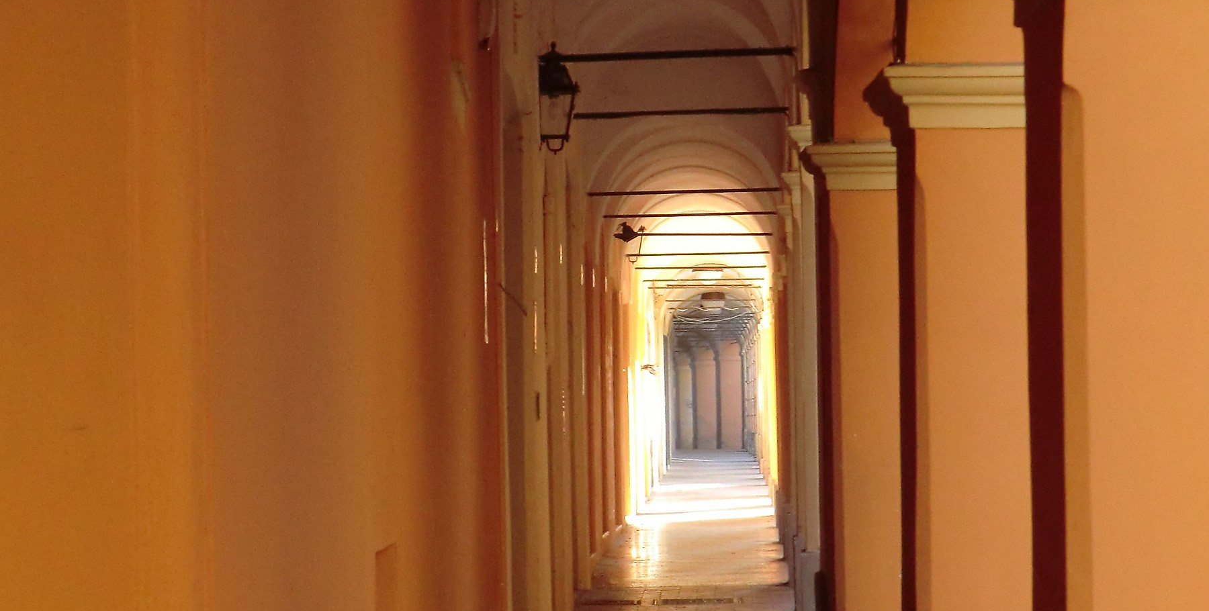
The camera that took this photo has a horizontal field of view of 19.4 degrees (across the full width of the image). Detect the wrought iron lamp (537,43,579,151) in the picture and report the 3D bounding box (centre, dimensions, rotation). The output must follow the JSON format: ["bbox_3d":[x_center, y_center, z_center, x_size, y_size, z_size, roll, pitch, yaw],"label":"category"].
[{"bbox_3d":[-0.345,-1.436,24.525,0.330,0.770,0.330,0,-2,0],"label":"wrought iron lamp"}]

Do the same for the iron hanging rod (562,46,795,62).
[{"bbox_3d":[0.418,-1.631,23.040,1.649,0.048,0.048,-2,-2,1],"label":"iron hanging rod"}]

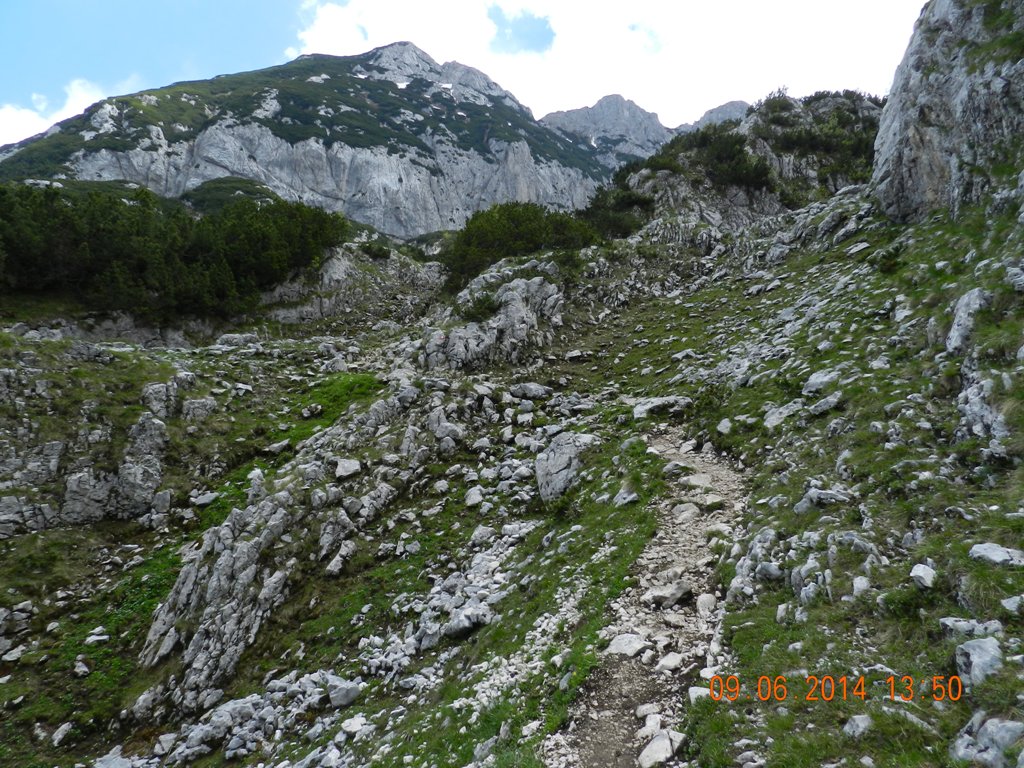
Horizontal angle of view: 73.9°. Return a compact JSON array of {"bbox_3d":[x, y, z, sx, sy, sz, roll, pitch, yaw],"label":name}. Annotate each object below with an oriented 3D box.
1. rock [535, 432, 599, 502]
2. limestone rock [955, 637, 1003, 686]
[{"bbox_3d":[0.596,0.877,7.300,0.676,0.710,0.575,0,0,10],"label":"rock"},{"bbox_3d":[2.465,1.465,3.600,0.215,0.225,0.185,0,0,12],"label":"limestone rock"}]

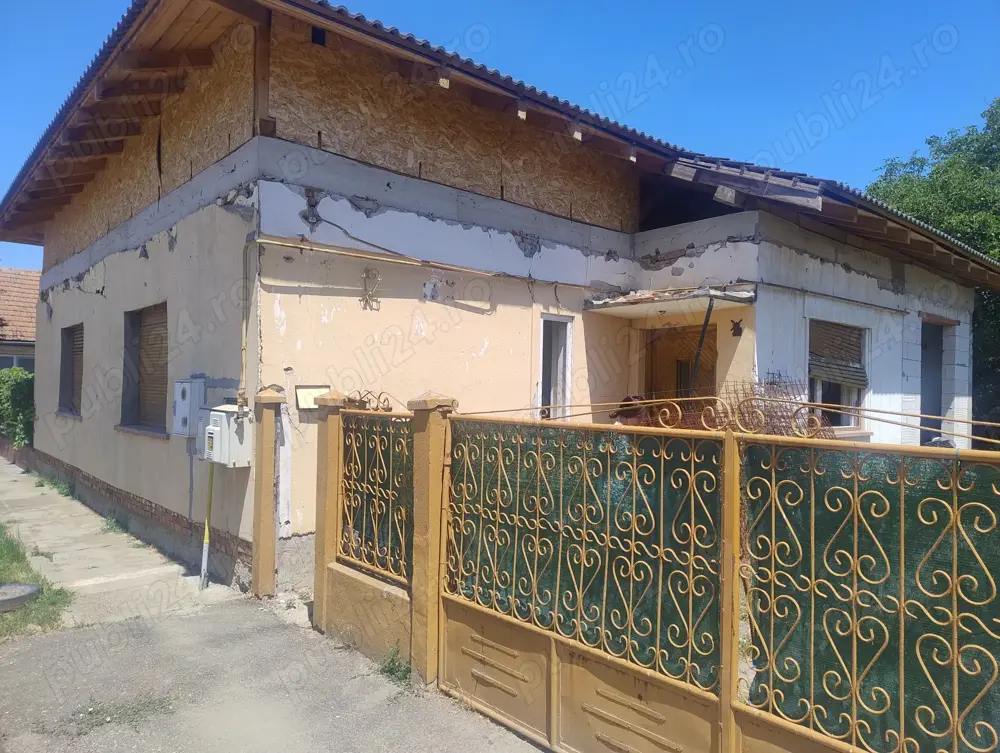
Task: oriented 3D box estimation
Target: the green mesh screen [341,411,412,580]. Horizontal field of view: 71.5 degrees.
[{"bbox_3d":[-0.703,0.684,4.072,0.043,0.924,0.905,1,-1,-42],"label":"green mesh screen"}]

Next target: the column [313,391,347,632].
[{"bbox_3d":[-1.081,0.849,4.464,0.183,1.519,0.190,1,-1,-42],"label":"column"}]

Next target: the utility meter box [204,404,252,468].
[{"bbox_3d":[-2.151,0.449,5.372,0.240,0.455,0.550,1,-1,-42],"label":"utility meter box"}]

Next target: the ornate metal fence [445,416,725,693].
[{"bbox_3d":[0.255,0.672,3.009,0.043,0.914,1.551,1,-1,-42],"label":"ornate metal fence"}]

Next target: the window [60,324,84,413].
[{"bbox_3d":[-6.202,-0.094,10.211,0.192,1.293,1.534,1,-1,-42],"label":"window"}]

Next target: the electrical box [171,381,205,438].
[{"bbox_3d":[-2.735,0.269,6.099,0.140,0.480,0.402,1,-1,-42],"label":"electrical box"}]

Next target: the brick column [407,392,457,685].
[{"bbox_3d":[-0.361,0.837,3.666,0.183,1.508,0.187,1,-1,-42],"label":"brick column"}]

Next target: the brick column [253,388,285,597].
[{"bbox_3d":[-1.746,0.864,5.203,0.183,1.529,0.182,1,-1,-42],"label":"brick column"}]

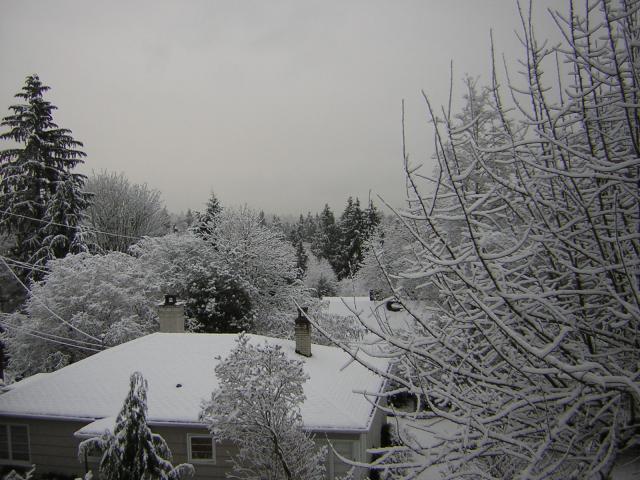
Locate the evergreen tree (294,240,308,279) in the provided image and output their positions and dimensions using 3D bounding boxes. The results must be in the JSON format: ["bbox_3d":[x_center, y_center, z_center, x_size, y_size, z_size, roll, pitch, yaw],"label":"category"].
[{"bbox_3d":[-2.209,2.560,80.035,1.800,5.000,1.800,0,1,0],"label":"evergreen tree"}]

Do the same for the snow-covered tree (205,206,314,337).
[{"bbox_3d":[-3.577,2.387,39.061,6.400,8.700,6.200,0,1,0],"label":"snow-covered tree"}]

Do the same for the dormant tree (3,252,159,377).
[{"bbox_3d":[-11.854,3.919,33.047,7.700,6.600,7.000,0,1,0],"label":"dormant tree"}]

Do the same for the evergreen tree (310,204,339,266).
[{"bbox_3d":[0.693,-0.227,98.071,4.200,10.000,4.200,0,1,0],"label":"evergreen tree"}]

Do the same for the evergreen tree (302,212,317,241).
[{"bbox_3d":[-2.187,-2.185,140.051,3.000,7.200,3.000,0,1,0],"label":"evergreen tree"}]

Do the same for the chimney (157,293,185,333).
[{"bbox_3d":[-5.324,2.677,23.810,0.700,1.420,0.700,0,1,10],"label":"chimney"}]

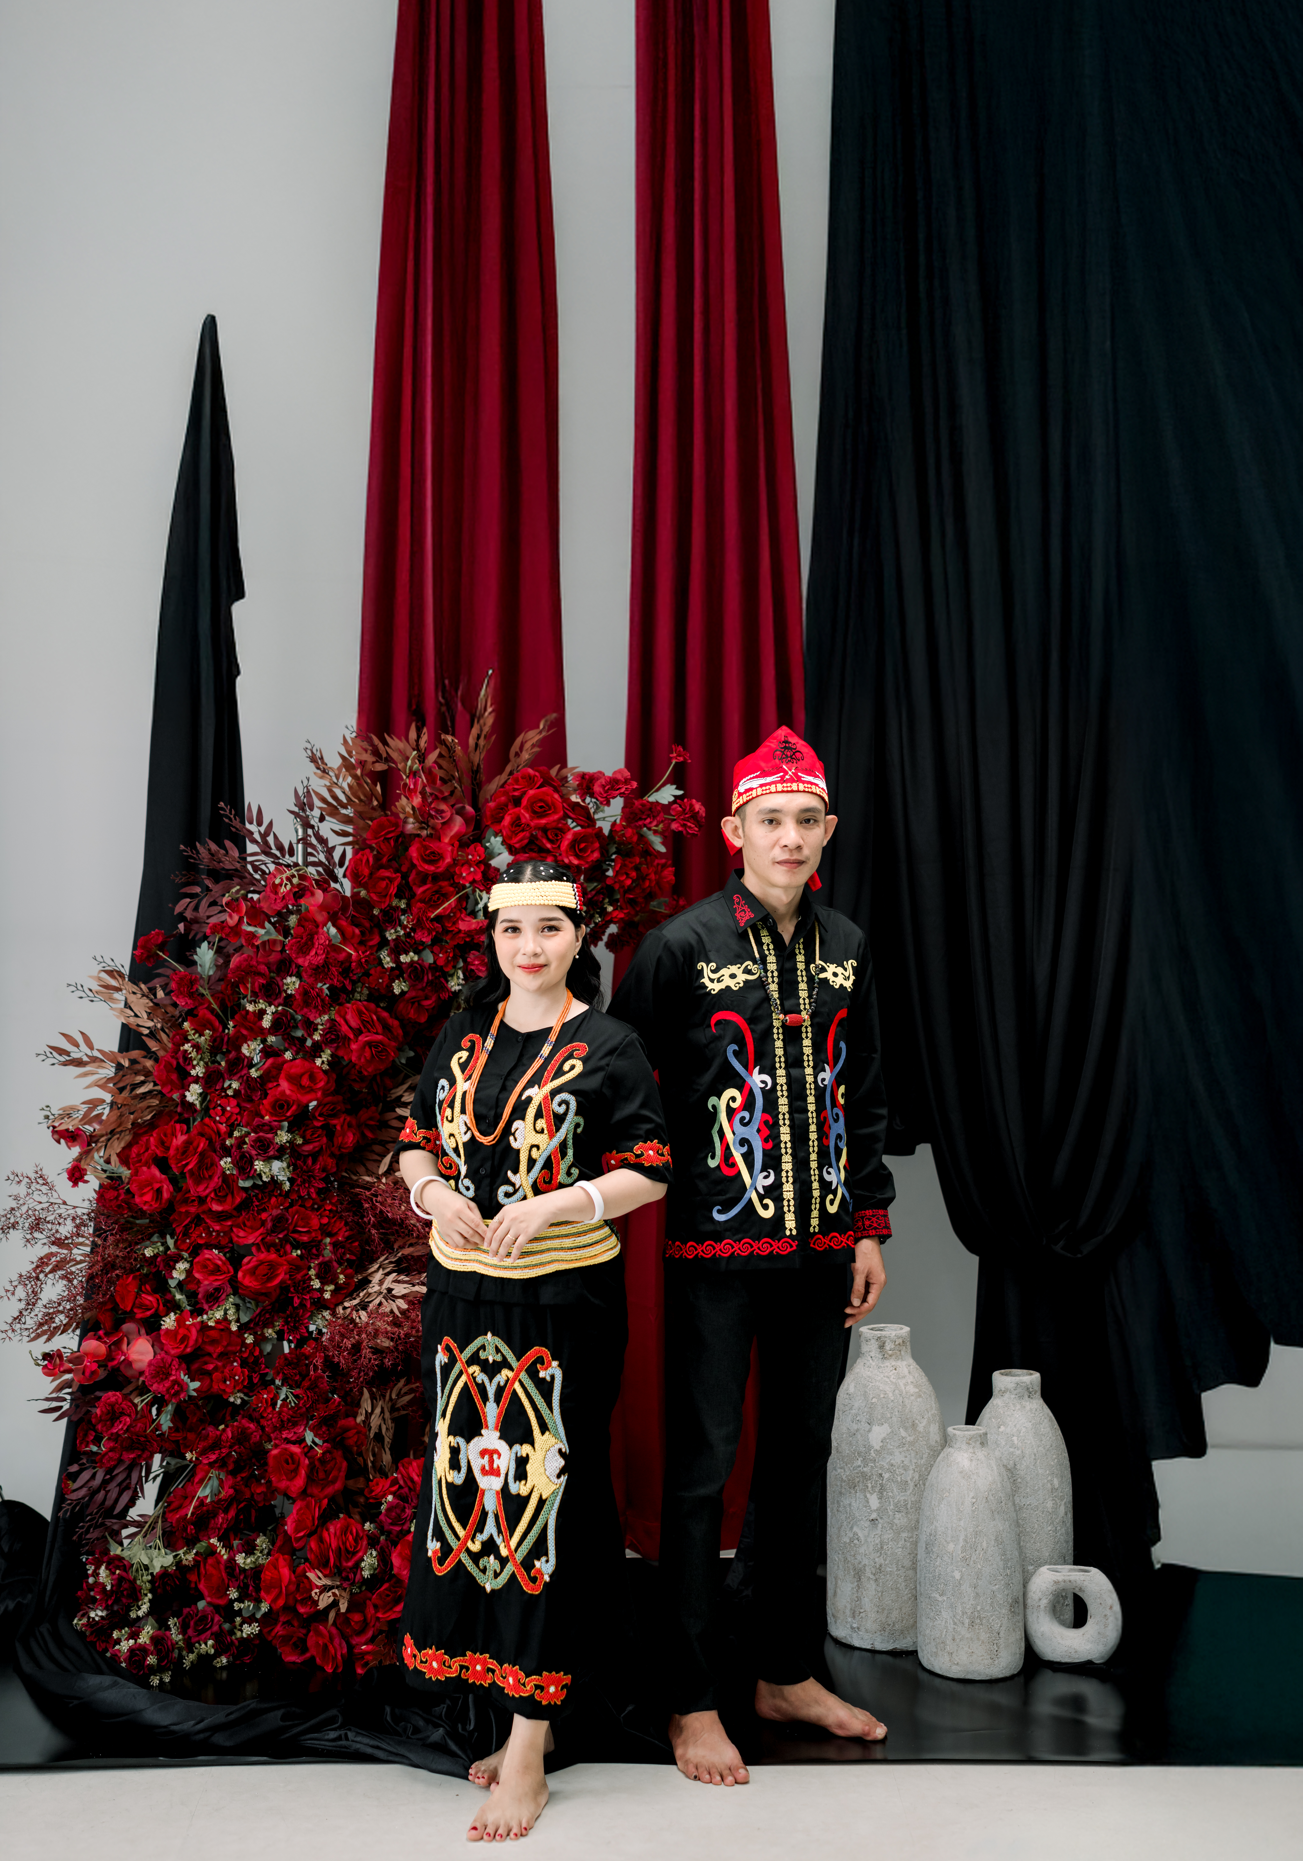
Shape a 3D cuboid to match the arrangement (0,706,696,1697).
[{"bbox_3d":[-0.575,0.480,5.200,1.310,1.800,0.600,0,0,-3],"label":"arrangement"}]

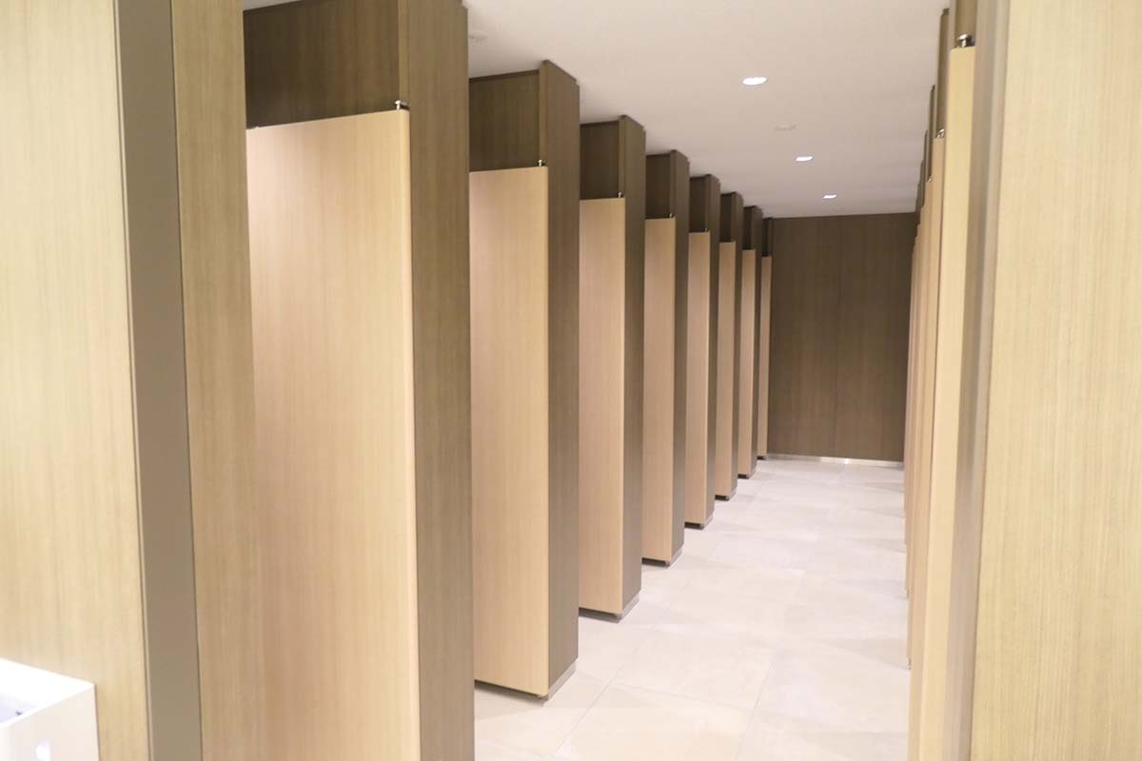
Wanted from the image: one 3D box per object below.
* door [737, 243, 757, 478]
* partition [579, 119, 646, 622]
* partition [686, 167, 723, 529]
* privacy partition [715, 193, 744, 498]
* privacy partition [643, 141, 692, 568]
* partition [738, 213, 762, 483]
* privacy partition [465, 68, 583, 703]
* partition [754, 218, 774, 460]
[{"bbox_3d":[1.428,-0.163,7.264,0.600,2.120,0.045,2,6,23],"label":"door"},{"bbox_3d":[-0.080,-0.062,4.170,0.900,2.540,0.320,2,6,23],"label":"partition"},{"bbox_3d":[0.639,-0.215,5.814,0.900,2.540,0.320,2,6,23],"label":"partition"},{"bbox_3d":[0.999,-0.291,6.635,0.900,2.540,0.320,2,6,23],"label":"privacy partition"},{"bbox_3d":[0.280,-0.138,4.992,0.900,2.540,0.320,2,6,23],"label":"privacy partition"},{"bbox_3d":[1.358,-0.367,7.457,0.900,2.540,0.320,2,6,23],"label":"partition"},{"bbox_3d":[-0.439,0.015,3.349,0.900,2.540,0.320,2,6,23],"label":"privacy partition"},{"bbox_3d":[1.691,-0.439,8.219,0.900,2.540,0.150,2,6,23],"label":"partition"}]

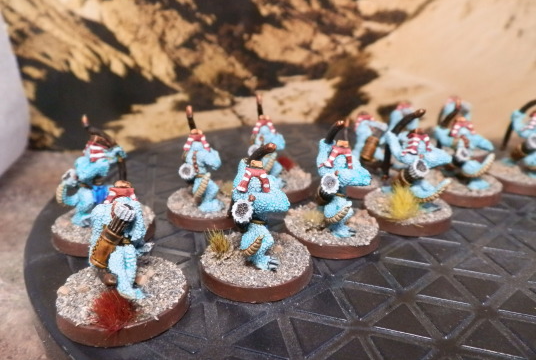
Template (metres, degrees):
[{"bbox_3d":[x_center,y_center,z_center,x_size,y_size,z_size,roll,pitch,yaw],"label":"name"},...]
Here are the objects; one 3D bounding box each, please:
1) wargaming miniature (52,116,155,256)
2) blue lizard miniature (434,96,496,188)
[{"bbox_3d":[-0.042,-0.001,0.108,0.026,0.030,0.025,-5,22,-14],"label":"wargaming miniature"},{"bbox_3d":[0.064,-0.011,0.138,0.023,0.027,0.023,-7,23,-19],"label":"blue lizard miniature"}]

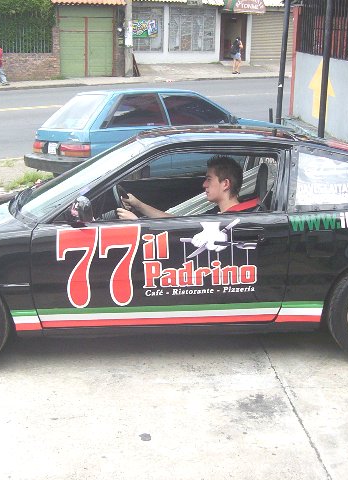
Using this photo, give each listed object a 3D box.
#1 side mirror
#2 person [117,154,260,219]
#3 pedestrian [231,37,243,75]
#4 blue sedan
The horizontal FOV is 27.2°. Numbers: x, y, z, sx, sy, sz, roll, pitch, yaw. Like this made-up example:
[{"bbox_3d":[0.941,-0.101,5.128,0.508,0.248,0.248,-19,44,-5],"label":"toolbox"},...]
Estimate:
[{"bbox_3d":[-0.456,-0.152,3.576,0.105,0.115,0.180,1,14,-2],"label":"side mirror"},{"bbox_3d":[-0.067,-0.042,4.099,1.100,0.880,0.500,1,14,-2],"label":"person"},{"bbox_3d":[2.741,-8.083,31.500,0.350,1.600,0.450,-8,16,-33],"label":"pedestrian"},{"bbox_3d":[-0.087,-1.582,10.927,3.950,1.390,1.620,-10,17,-39],"label":"blue sedan"}]

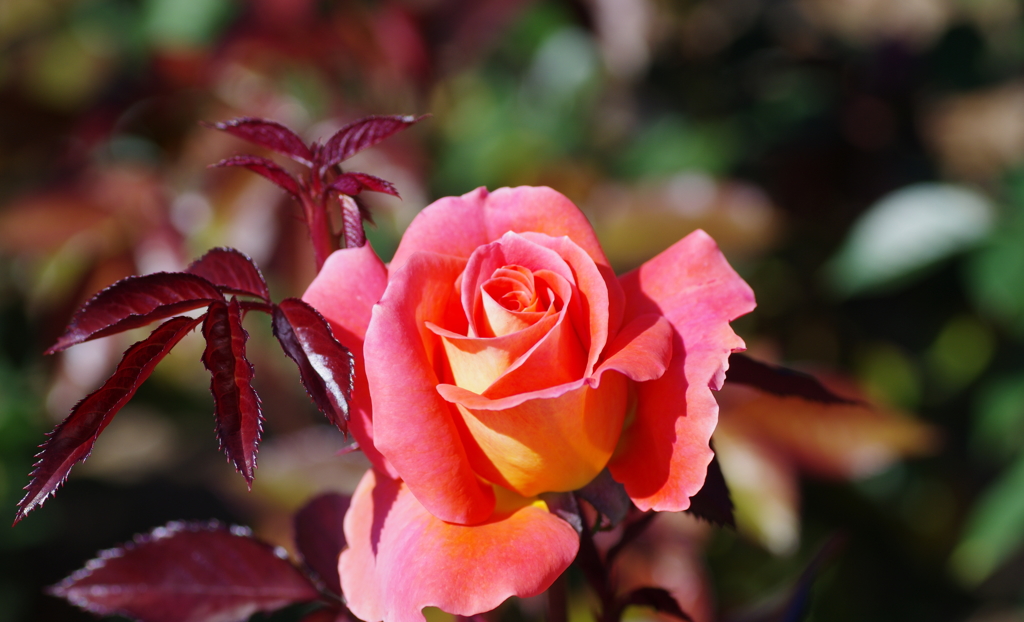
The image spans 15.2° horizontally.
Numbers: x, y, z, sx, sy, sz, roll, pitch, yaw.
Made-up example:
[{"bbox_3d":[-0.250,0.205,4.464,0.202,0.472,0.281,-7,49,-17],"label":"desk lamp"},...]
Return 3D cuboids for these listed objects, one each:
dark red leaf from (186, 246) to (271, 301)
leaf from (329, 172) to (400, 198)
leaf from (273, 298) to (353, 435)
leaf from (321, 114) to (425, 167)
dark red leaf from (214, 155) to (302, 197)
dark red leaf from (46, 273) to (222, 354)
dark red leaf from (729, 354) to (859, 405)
[{"bbox_3d":[-0.066,-0.008,0.889,0.018,0.007,0.033,-23,25,-33],"label":"dark red leaf"},{"bbox_3d":[-0.034,-0.029,0.892,0.018,0.005,0.009,10,36,19],"label":"leaf"},{"bbox_3d":[-0.045,0.012,0.867,0.017,0.007,0.037,-19,64,-20],"label":"leaf"},{"bbox_3d":[-0.032,-0.040,0.899,0.027,0.005,0.011,-24,41,6],"label":"leaf"},{"bbox_3d":[-0.059,-0.032,0.894,0.022,0.005,0.010,19,37,-8],"label":"dark red leaf"},{"bbox_3d":[-0.087,0.000,0.874,0.042,0.008,0.016,-16,37,3],"label":"dark red leaf"},{"bbox_3d":[0.064,0.016,0.912,0.043,0.006,0.018,14,23,-7],"label":"dark red leaf"}]

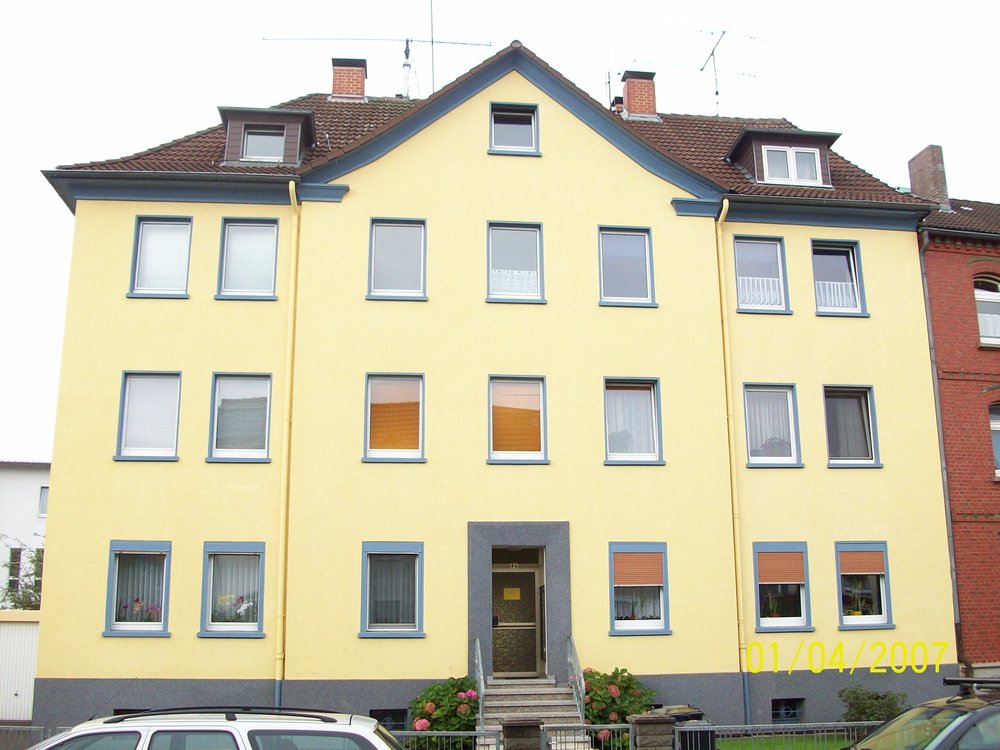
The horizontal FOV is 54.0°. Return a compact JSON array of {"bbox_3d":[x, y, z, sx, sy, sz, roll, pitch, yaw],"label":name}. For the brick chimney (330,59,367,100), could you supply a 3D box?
[{"bbox_3d":[-3.887,-7.410,25.322,0.842,1.112,0.840,1,-13,-6],"label":"brick chimney"}]

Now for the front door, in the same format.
[{"bbox_3d":[0.312,4.351,18.031,0.970,2.320,0.120,1,-13,-6],"label":"front door"}]

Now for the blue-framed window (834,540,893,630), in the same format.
[{"bbox_3d":[6.893,3.992,18.599,1.110,1.660,0.170,1,-13,-6],"label":"blue-framed window"}]

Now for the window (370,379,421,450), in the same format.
[{"bbox_3d":[-1.955,0.732,18.249,0.935,1.329,0.090,1,-13,-6],"label":"window"}]

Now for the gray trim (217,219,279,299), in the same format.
[{"bbox_3d":[-4.757,-2.184,18.625,1.170,1.670,0.200,1,-13,-6],"label":"gray trim"}]

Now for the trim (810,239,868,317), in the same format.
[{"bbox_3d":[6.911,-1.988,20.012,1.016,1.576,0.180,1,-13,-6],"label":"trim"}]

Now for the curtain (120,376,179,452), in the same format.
[{"bbox_3d":[-6.428,0.724,18.083,0.881,1.473,0.060,1,-13,-6],"label":"curtain"}]

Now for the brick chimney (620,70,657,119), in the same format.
[{"bbox_3d":[3.577,-7.012,25.127,0.820,1.200,0.750,1,-13,-6],"label":"brick chimney"}]

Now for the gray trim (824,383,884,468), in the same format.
[{"bbox_3d":[6.867,1.007,19.214,1.170,1.680,0.200,1,-13,-6],"label":"gray trim"}]

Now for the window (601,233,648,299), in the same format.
[{"bbox_3d":[2.461,-2.169,19.444,0.902,1.314,0.090,1,-13,-6],"label":"window"}]

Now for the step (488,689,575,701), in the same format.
[{"bbox_3d":[0.498,5.513,16.955,1.580,0.175,0.380,1,-13,-6],"label":"step"}]

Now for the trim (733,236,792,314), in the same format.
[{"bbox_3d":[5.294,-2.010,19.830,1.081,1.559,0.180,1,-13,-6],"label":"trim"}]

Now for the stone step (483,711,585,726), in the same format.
[{"bbox_3d":[0.486,5.759,16.508,1.766,0.175,0.330,1,-12,-6],"label":"stone step"}]

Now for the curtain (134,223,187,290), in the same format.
[{"bbox_3d":[-6.436,-2.259,18.757,0.930,1.300,0.080,1,-13,-6],"label":"curtain"}]

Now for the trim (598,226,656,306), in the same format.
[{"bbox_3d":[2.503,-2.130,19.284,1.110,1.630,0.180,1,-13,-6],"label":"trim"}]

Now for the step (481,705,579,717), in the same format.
[{"bbox_3d":[0.512,5.629,16.479,1.660,0.170,0.300,1,-13,-6],"label":"step"}]

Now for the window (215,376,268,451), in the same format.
[{"bbox_3d":[-4.759,0.735,18.175,0.950,1.300,0.100,1,-13,-6],"label":"window"}]

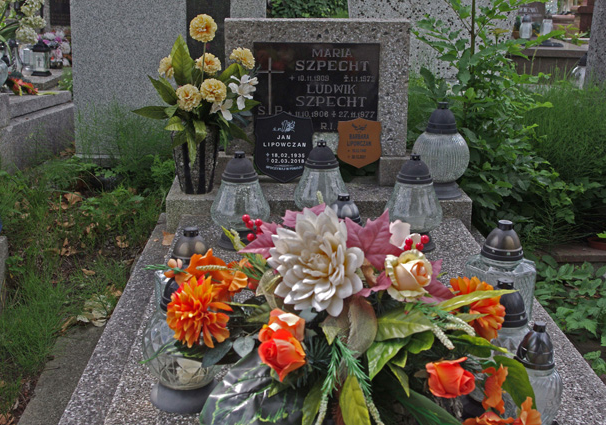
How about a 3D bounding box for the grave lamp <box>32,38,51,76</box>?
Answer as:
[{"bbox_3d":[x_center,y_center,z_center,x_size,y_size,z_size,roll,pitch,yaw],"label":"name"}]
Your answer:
[{"bbox_3d":[-1.947,-1.149,6.451,0.130,0.249,0.130,1,15,0],"label":"grave lamp"}]

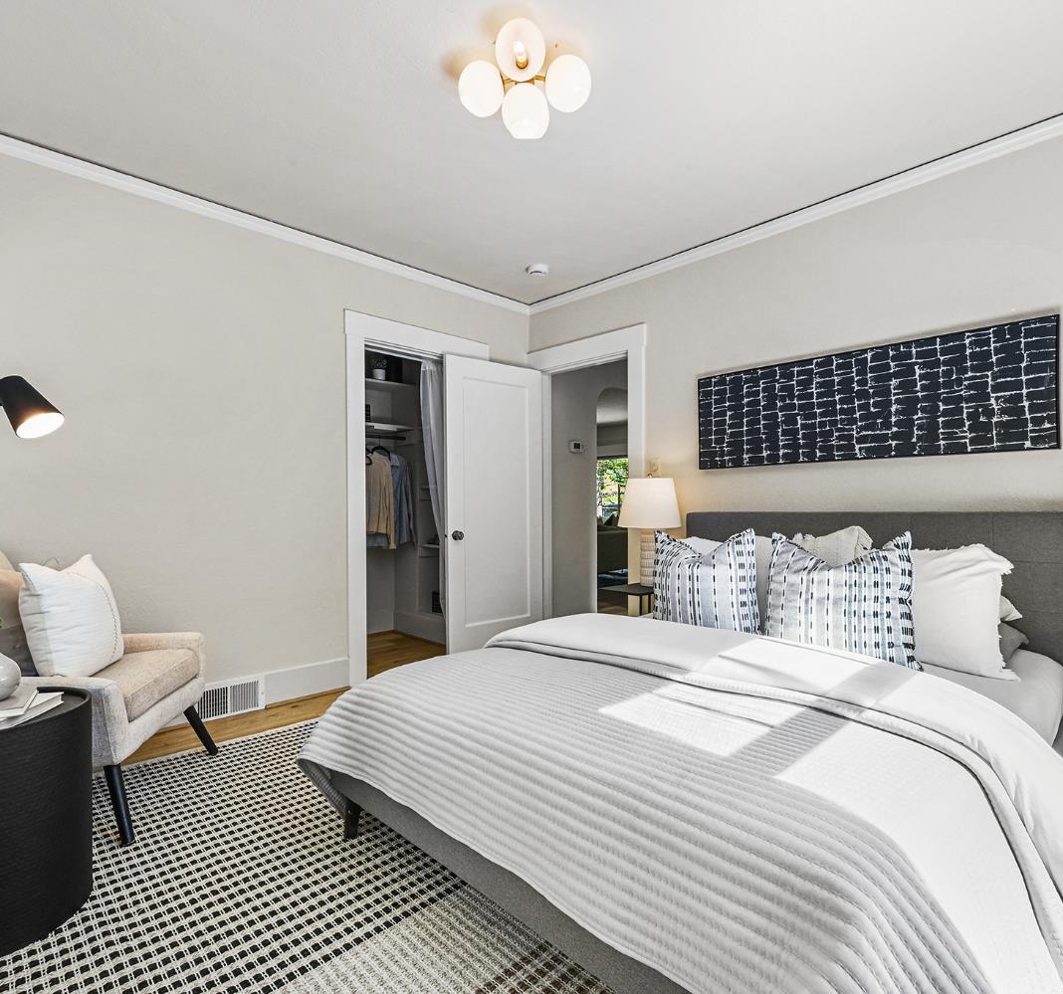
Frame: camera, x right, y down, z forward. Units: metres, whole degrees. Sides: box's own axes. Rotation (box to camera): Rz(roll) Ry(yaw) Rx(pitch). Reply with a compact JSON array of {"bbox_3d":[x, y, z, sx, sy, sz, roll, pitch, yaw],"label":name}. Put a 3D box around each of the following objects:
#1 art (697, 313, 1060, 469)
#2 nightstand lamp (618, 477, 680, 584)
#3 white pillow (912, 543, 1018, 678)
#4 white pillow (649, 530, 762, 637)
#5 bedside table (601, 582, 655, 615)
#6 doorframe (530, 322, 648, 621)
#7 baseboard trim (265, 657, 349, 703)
[{"bbox_3d":[1.522,-0.433,2.815,0.040,0.520,1.540,-1,0,-44],"label":"art"},{"bbox_3d":[0.660,0.185,3.245,0.350,0.625,0.350,-1,0,0],"label":"nightstand lamp"},{"bbox_3d":[1.438,0.394,2.197,0.610,0.470,0.190,-1,-25,46],"label":"white pillow"},{"bbox_3d":[0.756,0.364,2.550,0.500,0.460,0.170,-1,-16,45],"label":"white pillow"},{"bbox_3d":[0.633,0.791,3.215,0.445,0.590,0.285,-1,0,-44],"label":"bedside table"},{"bbox_3d":[0.395,0.001,4.051,0.140,2.185,1.045,-1,0,-44],"label":"doorframe"},{"bbox_3d":[-1.204,1.006,3.151,0.464,0.173,0.022,0,-1,-45],"label":"baseboard trim"}]

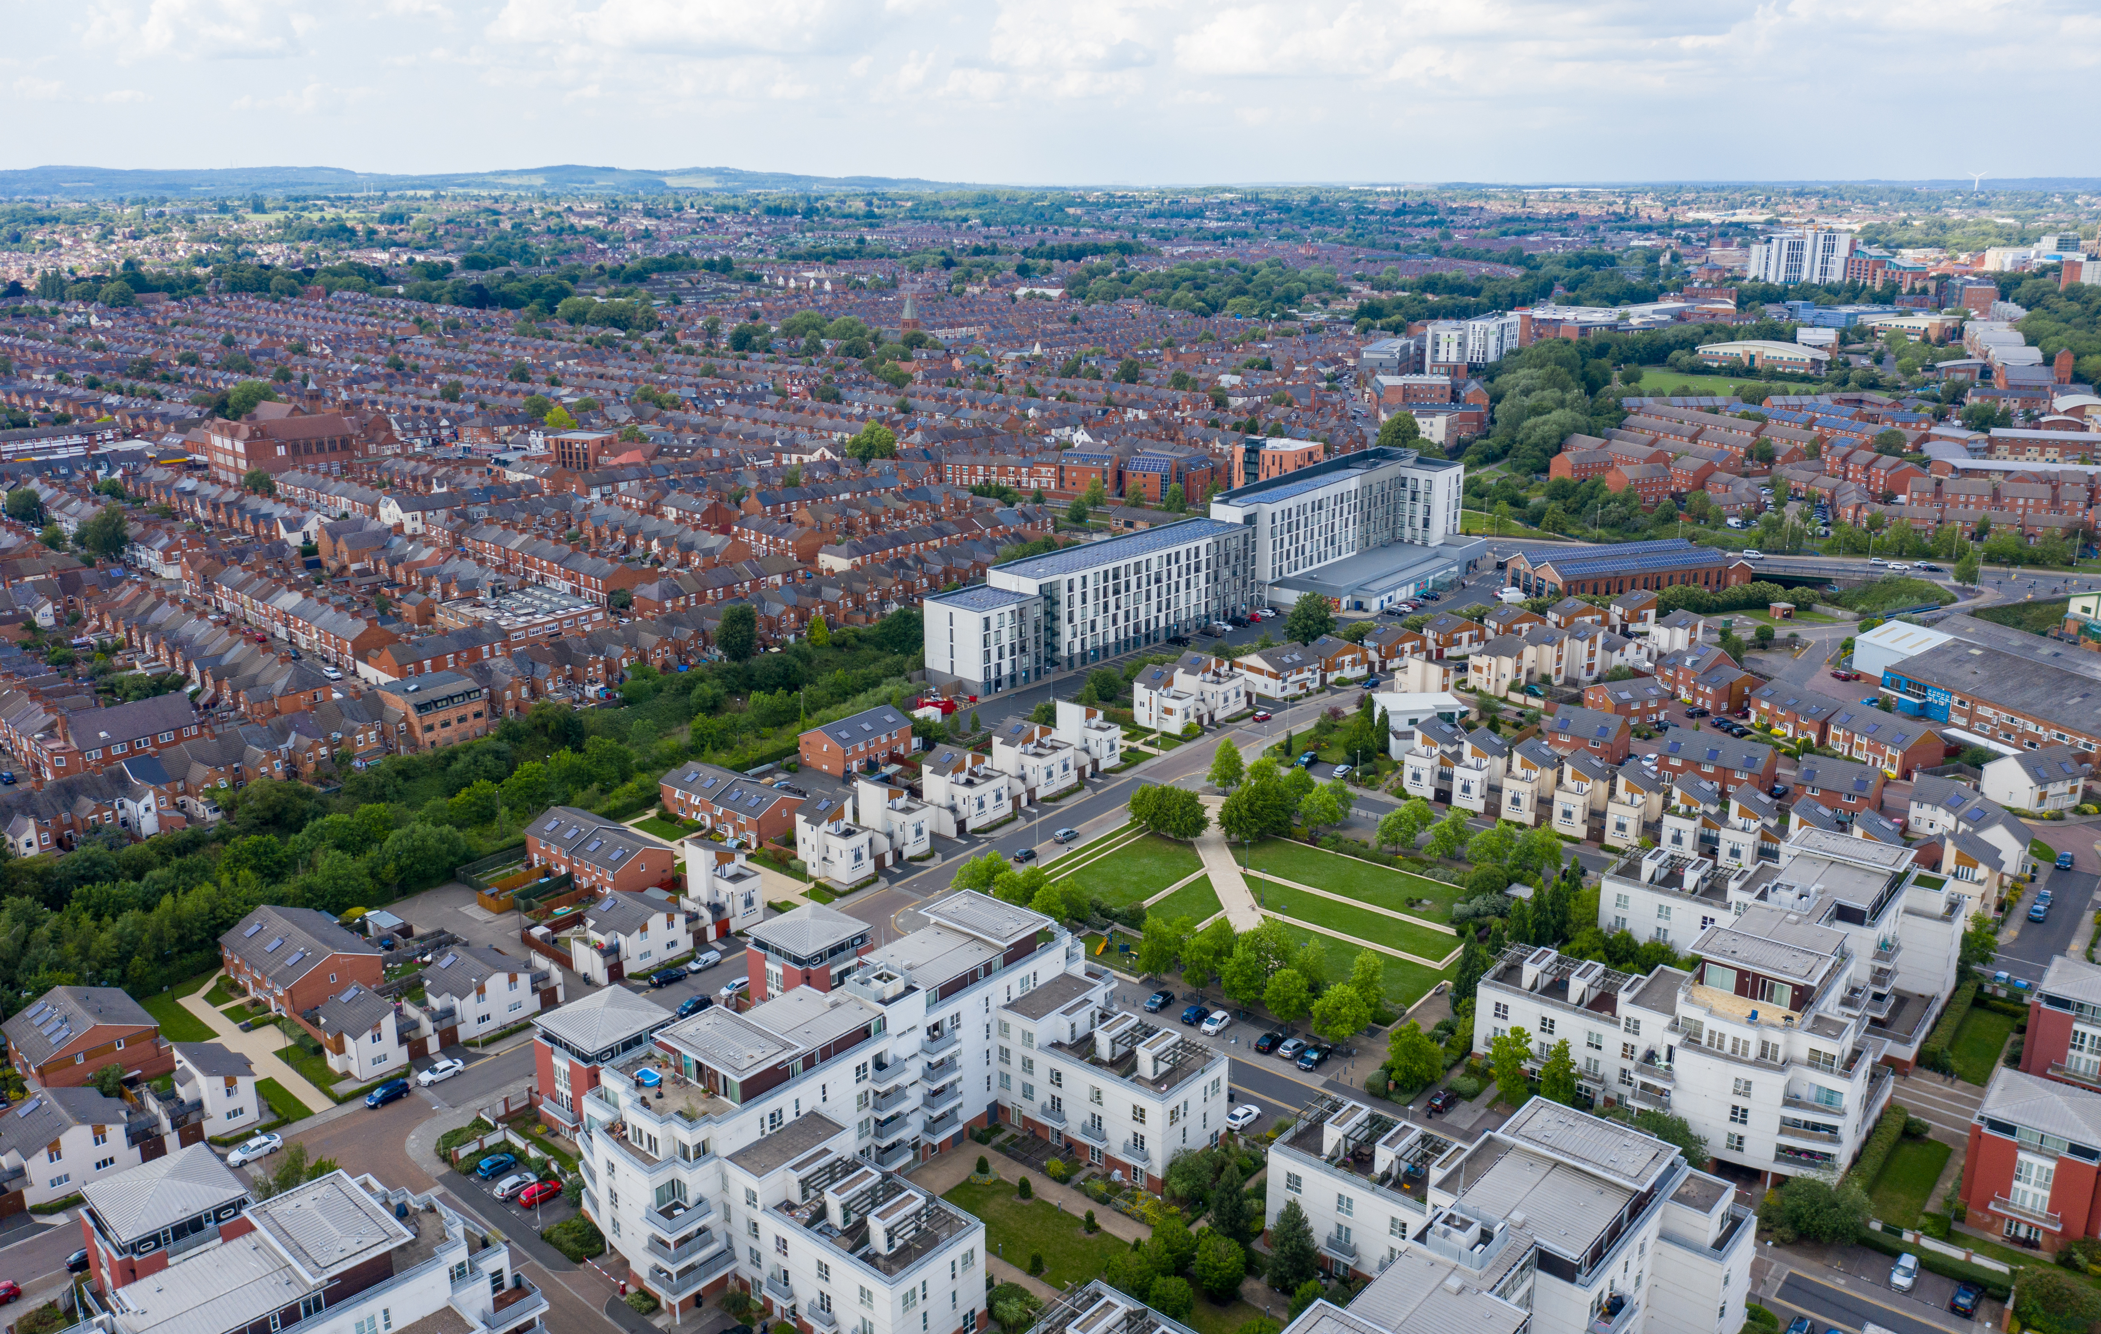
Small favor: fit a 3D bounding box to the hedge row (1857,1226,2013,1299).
[{"bbox_3d":[75.840,51.100,140.350,11.900,1.400,1.900,13,21,39],"label":"hedge row"}]

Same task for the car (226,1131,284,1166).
[{"bbox_3d":[-77.110,46.740,158.160,1.840,1.430,4.600,13,21,39],"label":"car"}]

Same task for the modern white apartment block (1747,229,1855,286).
[{"bbox_3d":[606.450,-328.900,1320.660,76.000,43.000,25.000,3,17,12],"label":"modern white apartment block"}]

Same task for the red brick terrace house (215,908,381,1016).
[{"bbox_3d":[-87.830,33.890,191.870,18.200,7.050,11.100,14,22,41],"label":"red brick terrace house"}]

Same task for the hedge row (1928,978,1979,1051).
[{"bbox_3d":[98.690,39.140,178.850,2.000,2.200,19.300,13,21,39],"label":"hedge row"}]

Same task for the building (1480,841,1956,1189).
[{"bbox_3d":[72.750,31.590,177.590,37.500,17.700,52.700,13,21,39],"label":"building"}]

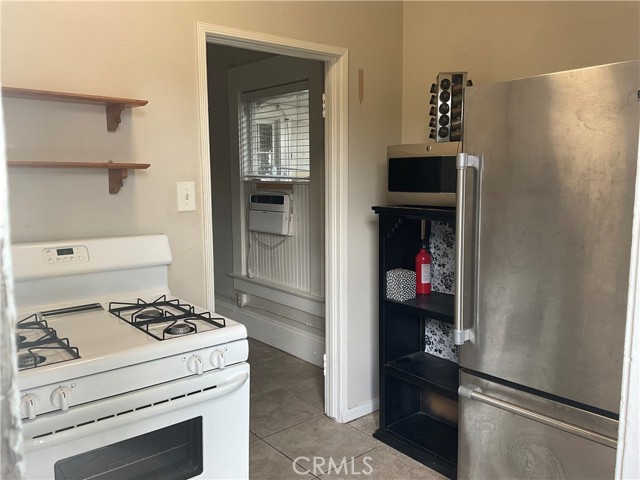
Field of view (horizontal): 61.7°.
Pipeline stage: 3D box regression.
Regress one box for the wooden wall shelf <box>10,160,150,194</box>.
[{"bbox_3d":[-0.958,-0.220,1.962,0.640,0.118,0.145,-6,8,-39],"label":"wooden wall shelf"}]

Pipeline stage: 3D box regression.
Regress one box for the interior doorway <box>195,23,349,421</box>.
[{"bbox_3d":[-0.221,0.051,2.746,0.885,2.072,0.140,-6,8,-39],"label":"interior doorway"}]

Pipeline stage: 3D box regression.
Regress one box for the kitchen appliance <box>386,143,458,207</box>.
[{"bbox_3d":[0.667,-0.314,2.668,0.400,0.307,0.520,-6,8,-39],"label":"kitchen appliance"}]

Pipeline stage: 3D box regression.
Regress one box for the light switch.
[{"bbox_3d":[-0.584,-0.190,2.357,0.079,0.125,0.014,-6,8,-39],"label":"light switch"}]

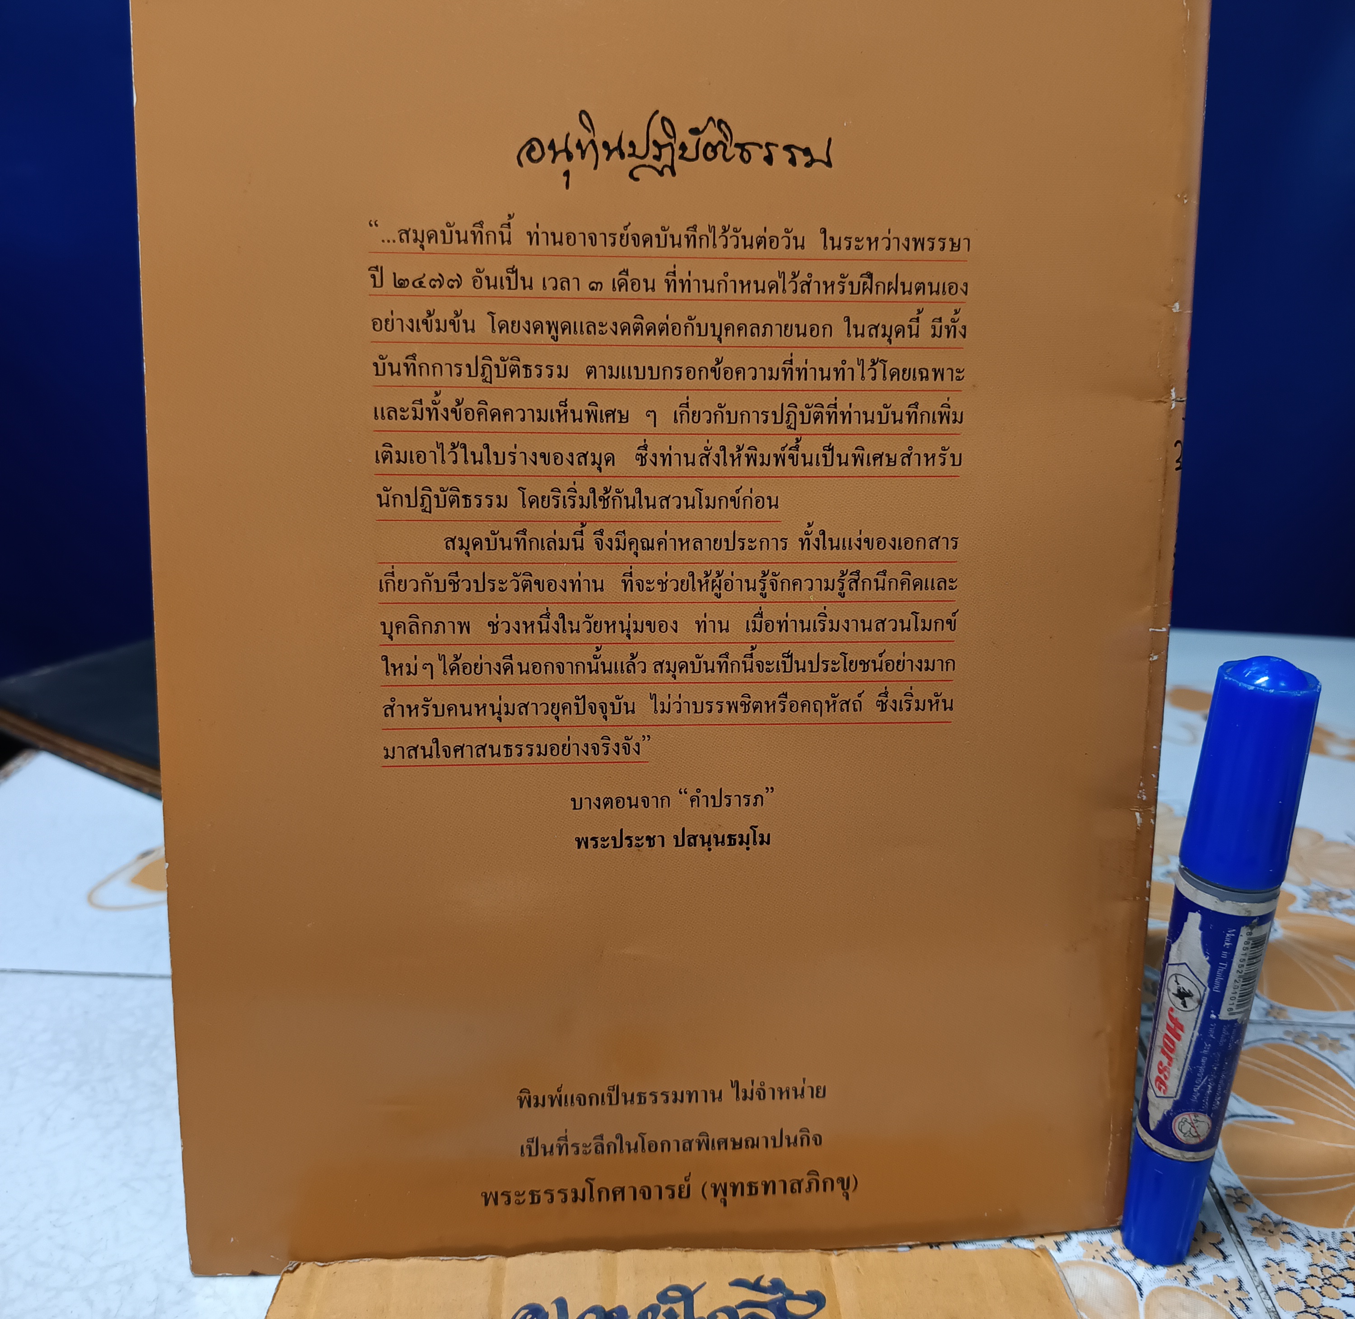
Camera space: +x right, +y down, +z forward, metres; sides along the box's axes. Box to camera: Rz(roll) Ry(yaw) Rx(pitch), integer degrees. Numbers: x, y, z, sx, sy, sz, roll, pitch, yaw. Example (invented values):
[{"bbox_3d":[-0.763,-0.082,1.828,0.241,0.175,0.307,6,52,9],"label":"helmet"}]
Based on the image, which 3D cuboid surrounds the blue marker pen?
[{"bbox_3d":[0.111,0.067,0.262,0.019,0.140,0.019,6,20,10],"label":"blue marker pen"}]

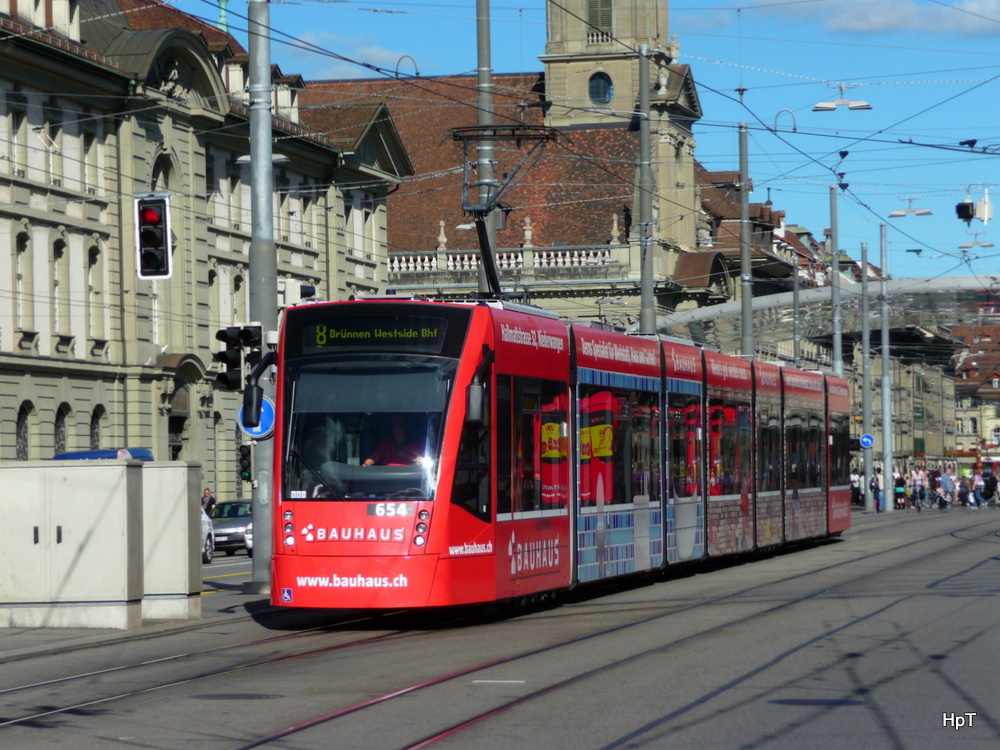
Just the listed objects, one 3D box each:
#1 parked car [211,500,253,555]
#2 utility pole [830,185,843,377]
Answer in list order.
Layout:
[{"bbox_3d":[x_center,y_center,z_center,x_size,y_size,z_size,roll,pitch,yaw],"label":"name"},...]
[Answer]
[{"bbox_3d":[-6.501,3.913,94.081,1.750,1.460,4.300,-1,-1,11],"label":"parked car"},{"bbox_3d":[11.090,-0.805,121.500,0.350,10.900,0.350,-1,-1,11],"label":"utility pole"}]

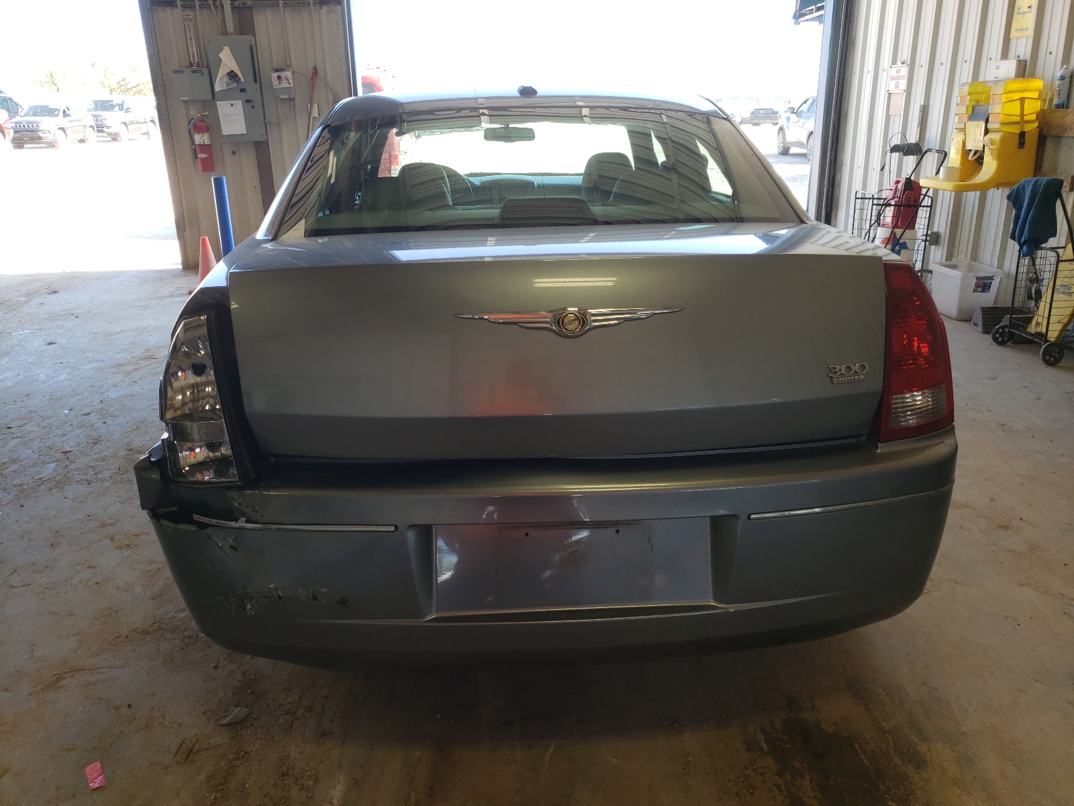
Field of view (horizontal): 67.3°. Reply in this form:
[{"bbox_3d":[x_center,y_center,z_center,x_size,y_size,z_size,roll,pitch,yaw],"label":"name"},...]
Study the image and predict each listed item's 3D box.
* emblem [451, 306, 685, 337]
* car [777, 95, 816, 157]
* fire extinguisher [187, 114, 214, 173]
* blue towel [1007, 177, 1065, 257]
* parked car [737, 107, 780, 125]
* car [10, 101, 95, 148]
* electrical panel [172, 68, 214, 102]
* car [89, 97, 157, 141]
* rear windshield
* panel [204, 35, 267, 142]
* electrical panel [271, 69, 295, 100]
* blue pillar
[{"bbox_3d":[0.061,-0.147,1.490,0.425,0.056,0.022,-3,20,-3],"label":"emblem"},{"bbox_3d":[7.967,-7.510,21.782,1.860,1.650,4.600,-2,20,-1],"label":"car"},{"bbox_3d":[-3.036,-2.350,7.302,0.170,0.515,0.150,-3,20,-3],"label":"fire extinguisher"},{"bbox_3d":[2.674,-0.999,4.353,0.130,0.400,0.260,-3,20,-3],"label":"blue towel"},{"bbox_3d":[13.450,-17.239,47.683,1.840,1.580,4.600,4,21,14],"label":"parked car"},{"bbox_3d":[-20.190,-11.589,33.682,1.870,1.700,4.550,-4,20,-6],"label":"car"},{"bbox_3d":[-3.039,-2.825,7.163,0.320,0.265,0.120,-3,20,-3],"label":"electrical panel"},{"bbox_3d":[-19.632,-13.345,37.986,1.900,1.740,4.650,-2,20,-2],"label":"car"},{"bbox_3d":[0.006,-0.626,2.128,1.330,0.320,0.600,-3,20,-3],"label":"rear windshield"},{"bbox_3d":[-2.652,-2.798,7.209,0.380,0.870,0.140,-3,20,-3],"label":"panel"},{"bbox_3d":[-2.248,-2.854,7.205,0.165,0.260,0.110,-3,20,-3],"label":"electrical panel"},{"bbox_3d":[-2.597,-1.431,6.767,0.118,0.900,0.118,-3,20,-3],"label":"blue pillar"}]

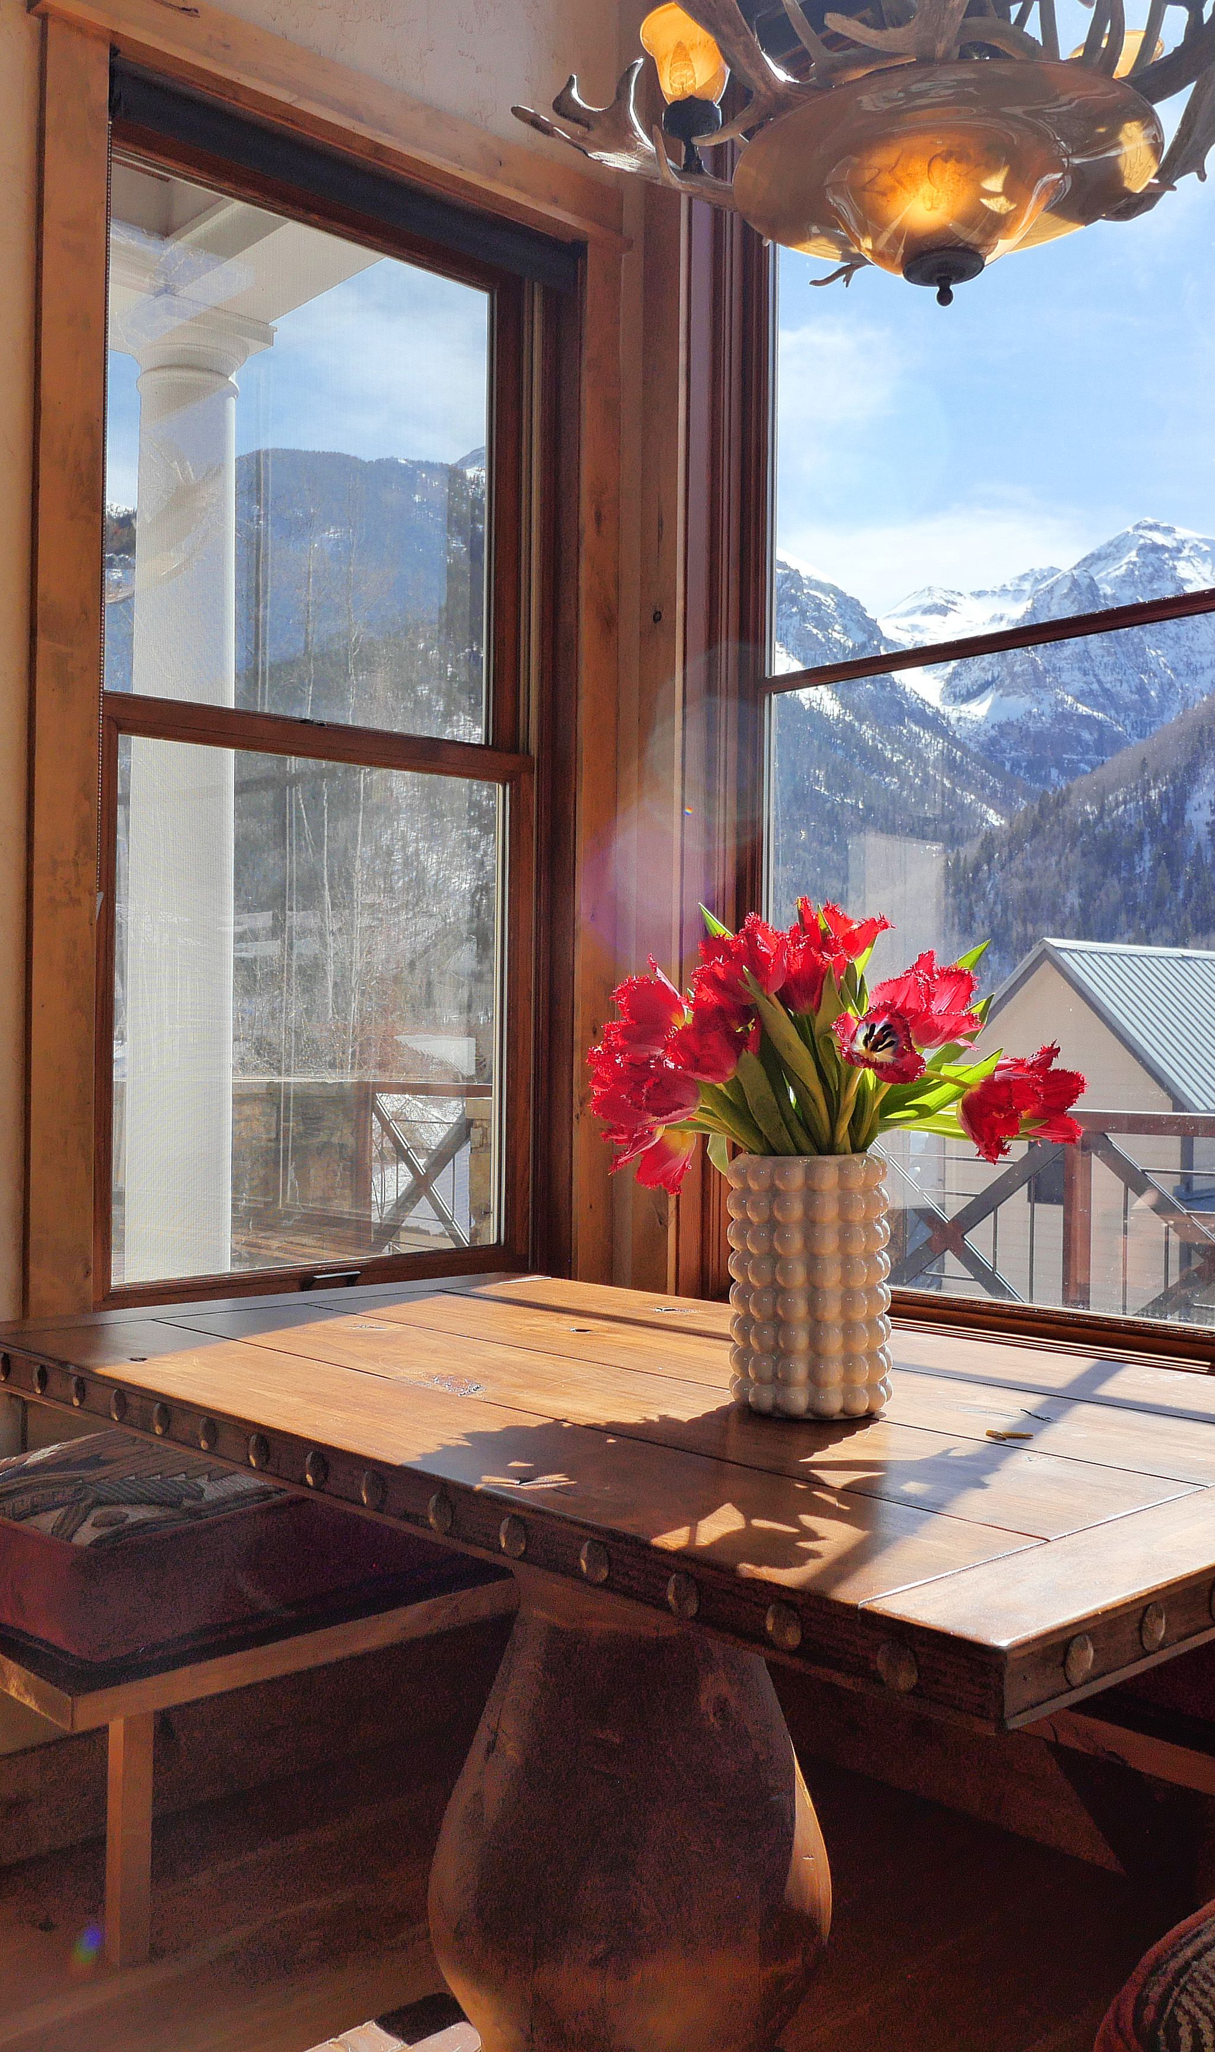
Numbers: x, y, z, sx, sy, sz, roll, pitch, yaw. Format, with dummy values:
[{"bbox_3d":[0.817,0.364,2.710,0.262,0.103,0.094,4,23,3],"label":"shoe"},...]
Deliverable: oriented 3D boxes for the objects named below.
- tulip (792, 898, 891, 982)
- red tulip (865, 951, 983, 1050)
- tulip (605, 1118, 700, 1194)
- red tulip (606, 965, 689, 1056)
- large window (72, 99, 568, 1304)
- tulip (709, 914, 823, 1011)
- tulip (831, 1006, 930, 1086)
[{"bbox_3d":[0.223,-0.083,1.460,0.091,0.077,0.080,1,0,0],"label":"tulip"},{"bbox_3d":[0.301,-0.024,1.460,0.106,0.091,0.090,1,0,0],"label":"red tulip"},{"bbox_3d":[0.042,0.121,1.420,0.082,0.067,0.080,1,0,0],"label":"tulip"},{"bbox_3d":[0.038,-0.013,1.440,0.075,0.083,0.080,1,0,0],"label":"red tulip"},{"bbox_3d":[-0.411,-0.479,2.469,0.850,1.763,0.100,1,0,-40],"label":"large window"},{"bbox_3d":[0.148,-0.060,1.450,0.099,0.090,0.085,1,0,0],"label":"tulip"},{"bbox_3d":[0.246,0.018,1.390,0.087,0.070,0.080,1,0,-6],"label":"tulip"}]

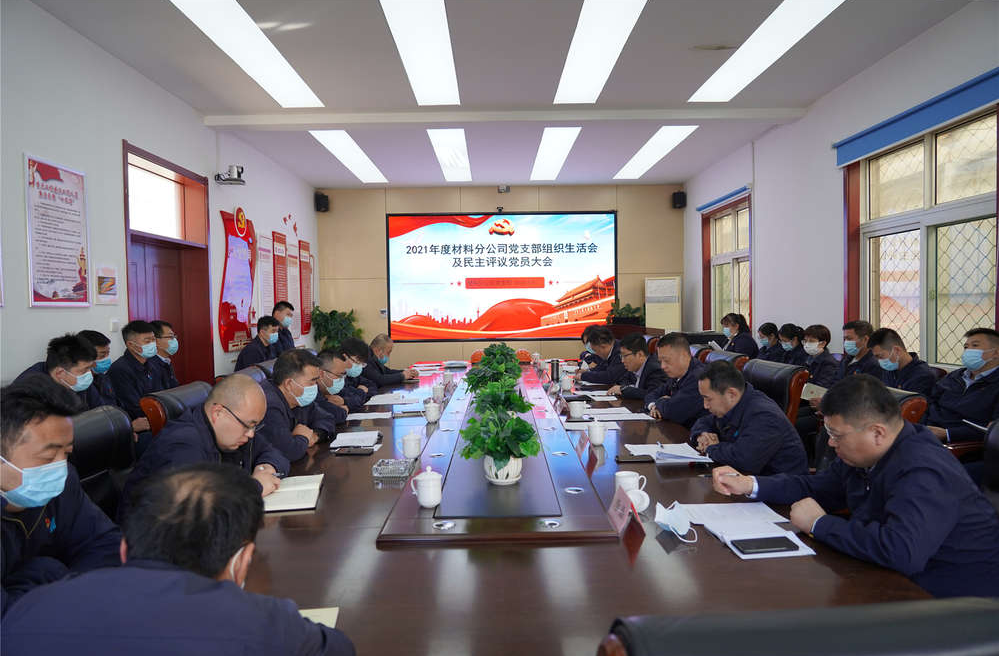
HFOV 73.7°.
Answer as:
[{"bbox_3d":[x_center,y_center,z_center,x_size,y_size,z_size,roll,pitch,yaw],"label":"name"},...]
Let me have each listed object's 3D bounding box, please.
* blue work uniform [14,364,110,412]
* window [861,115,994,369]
[{"bbox_3d":[-1.972,0.487,2.990,0.550,0.640,0.520,-1,2,0],"label":"blue work uniform"},{"bbox_3d":[3.124,-0.600,4.923,0.140,1.680,1.660,-1,2,-1],"label":"window"}]

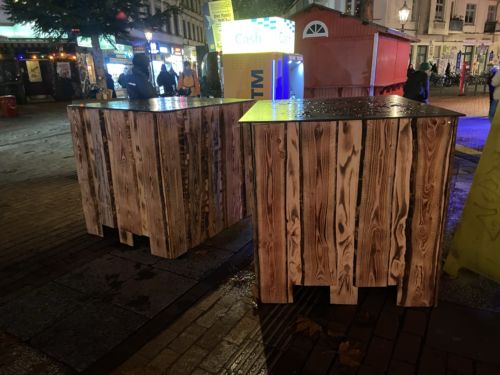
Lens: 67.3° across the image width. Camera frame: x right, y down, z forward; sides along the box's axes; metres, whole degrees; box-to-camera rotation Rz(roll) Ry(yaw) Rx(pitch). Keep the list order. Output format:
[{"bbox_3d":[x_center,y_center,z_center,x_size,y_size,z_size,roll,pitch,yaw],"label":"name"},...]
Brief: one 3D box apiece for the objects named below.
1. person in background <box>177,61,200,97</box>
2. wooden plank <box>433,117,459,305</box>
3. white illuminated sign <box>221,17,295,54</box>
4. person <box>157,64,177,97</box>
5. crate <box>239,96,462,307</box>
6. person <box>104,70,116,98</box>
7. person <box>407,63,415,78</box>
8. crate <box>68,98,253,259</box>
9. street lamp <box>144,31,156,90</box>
[{"bbox_3d":[-1.602,-2.537,10.192,0.580,1.700,0.400,-4,17,-6],"label":"person in background"},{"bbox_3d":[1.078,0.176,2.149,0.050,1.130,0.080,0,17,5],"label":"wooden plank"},{"bbox_3d":[0.180,-2.844,7.162,1.063,0.573,0.946,8,20,29],"label":"white illuminated sign"},{"bbox_3d":[-2.609,-2.994,11.821,0.540,1.670,0.380,-4,17,-6],"label":"person"},{"bbox_3d":[0.600,-0.008,2.758,1.145,1.154,1.270,0,17,5],"label":"crate"},{"bbox_3d":[-4.750,-3.214,13.092,0.500,1.620,0.350,-7,18,-17],"label":"person"},{"bbox_3d":[5.545,-3.462,13.118,0.480,1.620,0.340,5,19,22],"label":"person"},{"bbox_3d":[-0.734,-0.219,3.571,1.071,1.154,1.258,9,20,31],"label":"crate"},{"bbox_3d":[-5.440,-6.787,20.875,0.500,3.649,0.500,-2,17,0],"label":"street lamp"}]

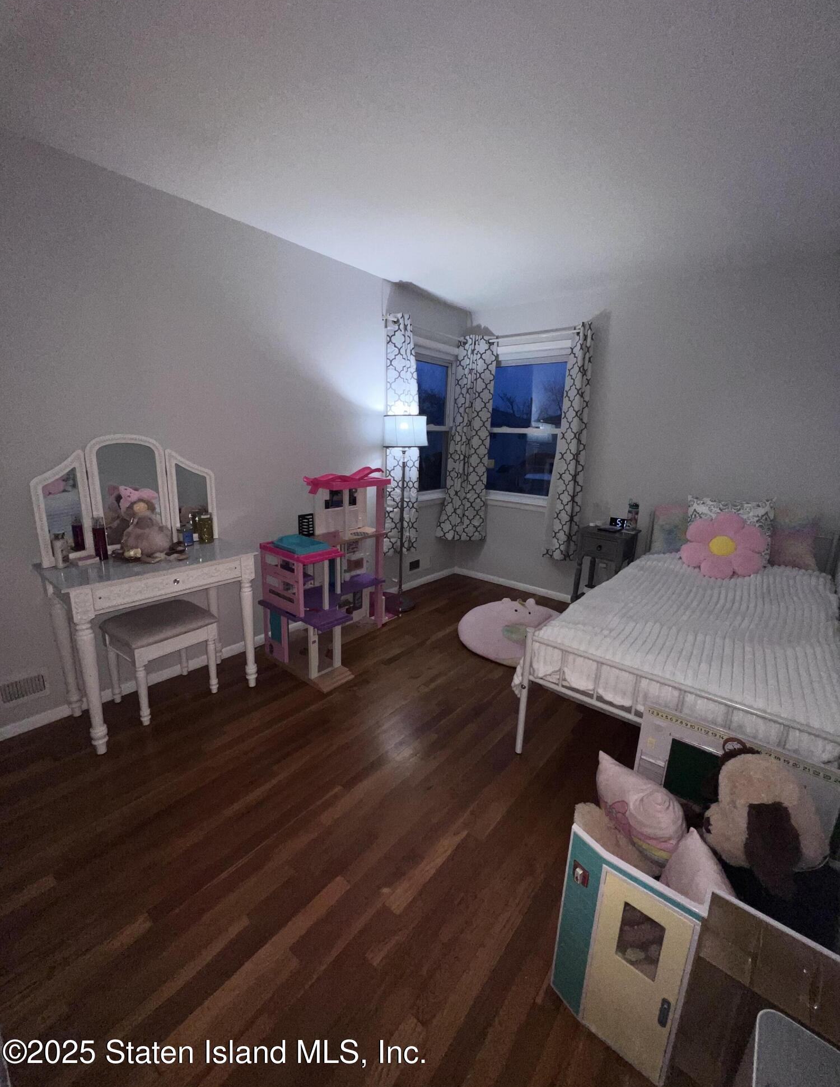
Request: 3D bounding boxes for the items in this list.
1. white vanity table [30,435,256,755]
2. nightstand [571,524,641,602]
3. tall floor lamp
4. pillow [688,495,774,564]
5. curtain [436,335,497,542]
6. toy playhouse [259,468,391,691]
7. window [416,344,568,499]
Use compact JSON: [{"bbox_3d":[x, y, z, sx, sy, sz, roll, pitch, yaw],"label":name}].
[{"bbox_3d":[-1.241,0.169,2.006,0.447,1.322,0.788,13,18,39],"label":"white vanity table"},{"bbox_3d":[1.384,0.267,3.207,0.360,0.721,0.374,13,18,39],"label":"nightstand"},{"bbox_3d":[-0.120,-0.223,3.339,0.335,1.522,0.335,2,14,0],"label":"tall floor lamp"},{"bbox_3d":[1.882,-0.053,2.609,0.455,0.450,0.150,13,4,39],"label":"pillow"},{"bbox_3d":[0.431,-0.914,3.875,0.480,1.802,0.180,1,14,-5],"label":"curtain"},{"bbox_3d":[-0.427,0.115,2.671,0.627,1.161,0.981,13,18,39],"label":"toy playhouse"},{"bbox_3d":[0.498,-0.958,3.387,1.095,1.335,1.015,13,18,39],"label":"window"}]

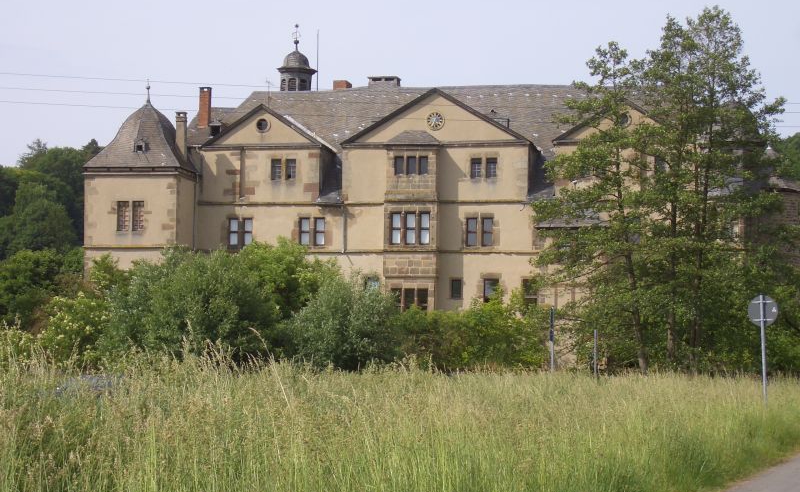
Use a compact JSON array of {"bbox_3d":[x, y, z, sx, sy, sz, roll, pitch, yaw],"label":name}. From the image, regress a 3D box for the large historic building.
[{"bbox_3d":[3.069,-3.816,120.731,45.982,23.200,19.000,0,-3,15],"label":"large historic building"}]

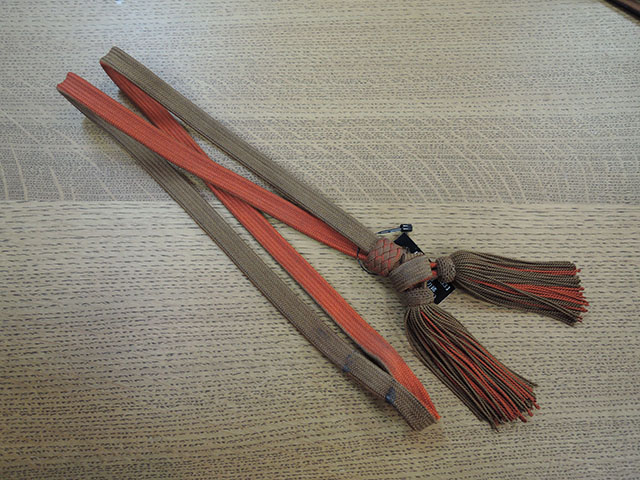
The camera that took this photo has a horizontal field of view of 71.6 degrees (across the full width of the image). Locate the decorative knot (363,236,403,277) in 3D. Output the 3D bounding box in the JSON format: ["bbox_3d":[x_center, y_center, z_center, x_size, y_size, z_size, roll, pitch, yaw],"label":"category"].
[{"bbox_3d":[0.035,0.009,0.238,0.017,0.018,0.022,39,69,18],"label":"decorative knot"}]

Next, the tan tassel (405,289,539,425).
[{"bbox_3d":[0.068,0.056,0.215,0.033,0.015,0.082,-41,70,-18],"label":"tan tassel"}]

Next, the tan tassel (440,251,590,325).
[{"bbox_3d":[0.101,0.024,0.232,0.078,0.015,0.036,6,63,3],"label":"tan tassel"}]

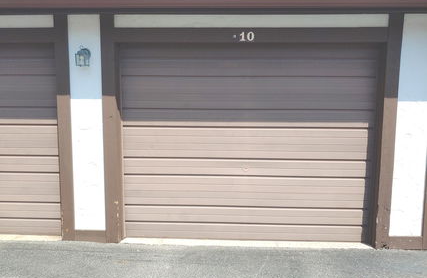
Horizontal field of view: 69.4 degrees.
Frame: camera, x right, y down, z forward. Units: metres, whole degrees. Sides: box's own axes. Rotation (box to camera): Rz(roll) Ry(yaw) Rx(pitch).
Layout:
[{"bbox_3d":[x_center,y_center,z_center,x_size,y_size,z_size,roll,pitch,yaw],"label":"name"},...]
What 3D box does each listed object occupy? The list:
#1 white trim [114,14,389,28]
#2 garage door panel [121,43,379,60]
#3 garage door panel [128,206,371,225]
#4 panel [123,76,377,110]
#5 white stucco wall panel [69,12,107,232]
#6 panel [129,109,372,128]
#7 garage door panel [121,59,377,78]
[{"bbox_3d":[0.358,-1.160,3.047,2.687,0.122,0.040,1,5,2],"label":"white trim"},{"bbox_3d":[0.365,-0.922,3.273,2.680,0.169,0.050,1,5,2],"label":"garage door panel"},{"bbox_3d":[0.351,0.846,3.443,2.680,0.192,0.050,1,5,2],"label":"garage door panel"},{"bbox_3d":[0.362,-0.490,3.315,2.680,0.350,0.050,1,5,2],"label":"panel"},{"bbox_3d":[-1.323,-0.131,3.267,0.332,2.256,0.060,1,6,2],"label":"white stucco wall panel"},{"bbox_3d":[0.360,-0.220,3.341,2.680,0.192,0.050,1,5,2],"label":"panel"},{"bbox_3d":[0.364,-0.751,3.289,2.680,0.174,0.050,1,5,2],"label":"garage door panel"}]

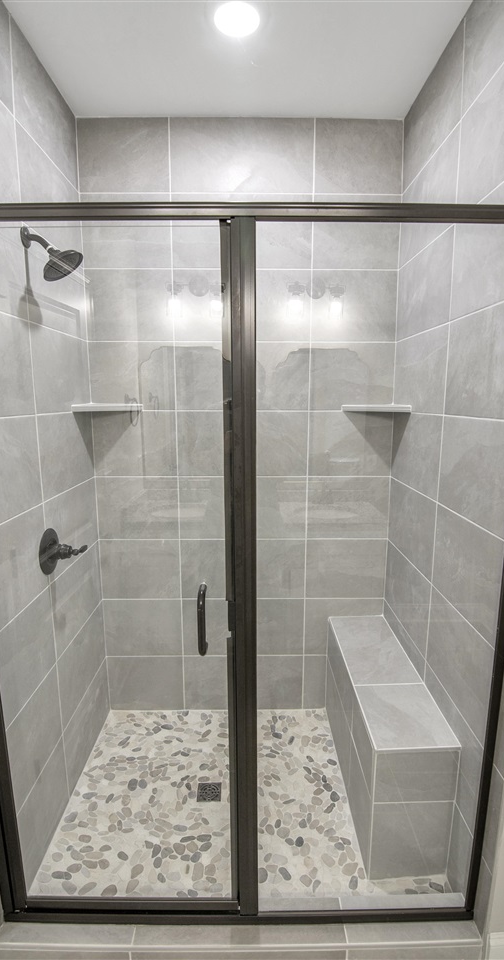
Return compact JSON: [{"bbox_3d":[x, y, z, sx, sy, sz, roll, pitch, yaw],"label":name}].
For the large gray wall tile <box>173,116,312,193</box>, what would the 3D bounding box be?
[{"bbox_3d":[-0.042,-1.376,1.822,0.610,0.285,0.012,0,9,-1],"label":"large gray wall tile"}]

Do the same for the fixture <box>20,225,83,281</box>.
[{"bbox_3d":[-0.639,-0.732,1.387,0.185,0.173,0.154,0,10,0],"label":"fixture"}]

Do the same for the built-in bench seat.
[{"bbox_3d":[0.523,1.020,1.790,0.266,0.516,0.822,0,10,0],"label":"built-in bench seat"}]

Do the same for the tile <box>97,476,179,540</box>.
[{"bbox_3d":[-0.542,0.138,2.048,0.387,0.305,0.012,0,9,-1],"label":"tile"}]

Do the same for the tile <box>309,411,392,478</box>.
[{"bbox_3d":[0.460,-0.158,2.005,0.389,0.306,0.012,0,10,0],"label":"tile"}]

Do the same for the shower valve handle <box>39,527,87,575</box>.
[{"bbox_3d":[-0.668,0.254,1.529,0.120,0.157,0.155,0,9,-1],"label":"shower valve handle"}]

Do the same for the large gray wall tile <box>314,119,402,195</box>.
[{"bbox_3d":[0.462,-1.378,1.830,0.391,0.285,0.012,0,9,-1],"label":"large gray wall tile"}]

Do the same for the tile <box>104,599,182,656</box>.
[{"bbox_3d":[-0.543,0.745,2.156,0.388,0.306,0.012,0,10,0],"label":"tile"}]

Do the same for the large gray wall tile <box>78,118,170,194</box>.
[{"bbox_3d":[-0.543,-1.374,1.813,0.387,0.285,0.012,0,9,-1],"label":"large gray wall tile"}]

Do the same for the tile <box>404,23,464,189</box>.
[{"bbox_3d":[0.666,-1.341,1.591,0.012,0.285,0.477,0,9,-1],"label":"tile"}]

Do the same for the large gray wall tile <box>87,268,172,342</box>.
[{"bbox_3d":[-0.541,-0.760,1.890,0.388,0.306,0.012,0,10,0],"label":"large gray wall tile"}]

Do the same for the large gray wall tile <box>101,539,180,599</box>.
[{"bbox_3d":[-0.542,0.442,2.095,0.387,0.305,0.012,0,9,-1],"label":"large gray wall tile"}]

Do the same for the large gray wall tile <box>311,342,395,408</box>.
[{"bbox_3d":[0.463,-0.474,1.970,0.391,0.305,0.012,0,9,-1],"label":"large gray wall tile"}]

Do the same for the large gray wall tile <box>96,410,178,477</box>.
[{"bbox_3d":[-0.542,-0.158,1.997,0.388,0.306,0.012,0,10,0],"label":"large gray wall tile"}]

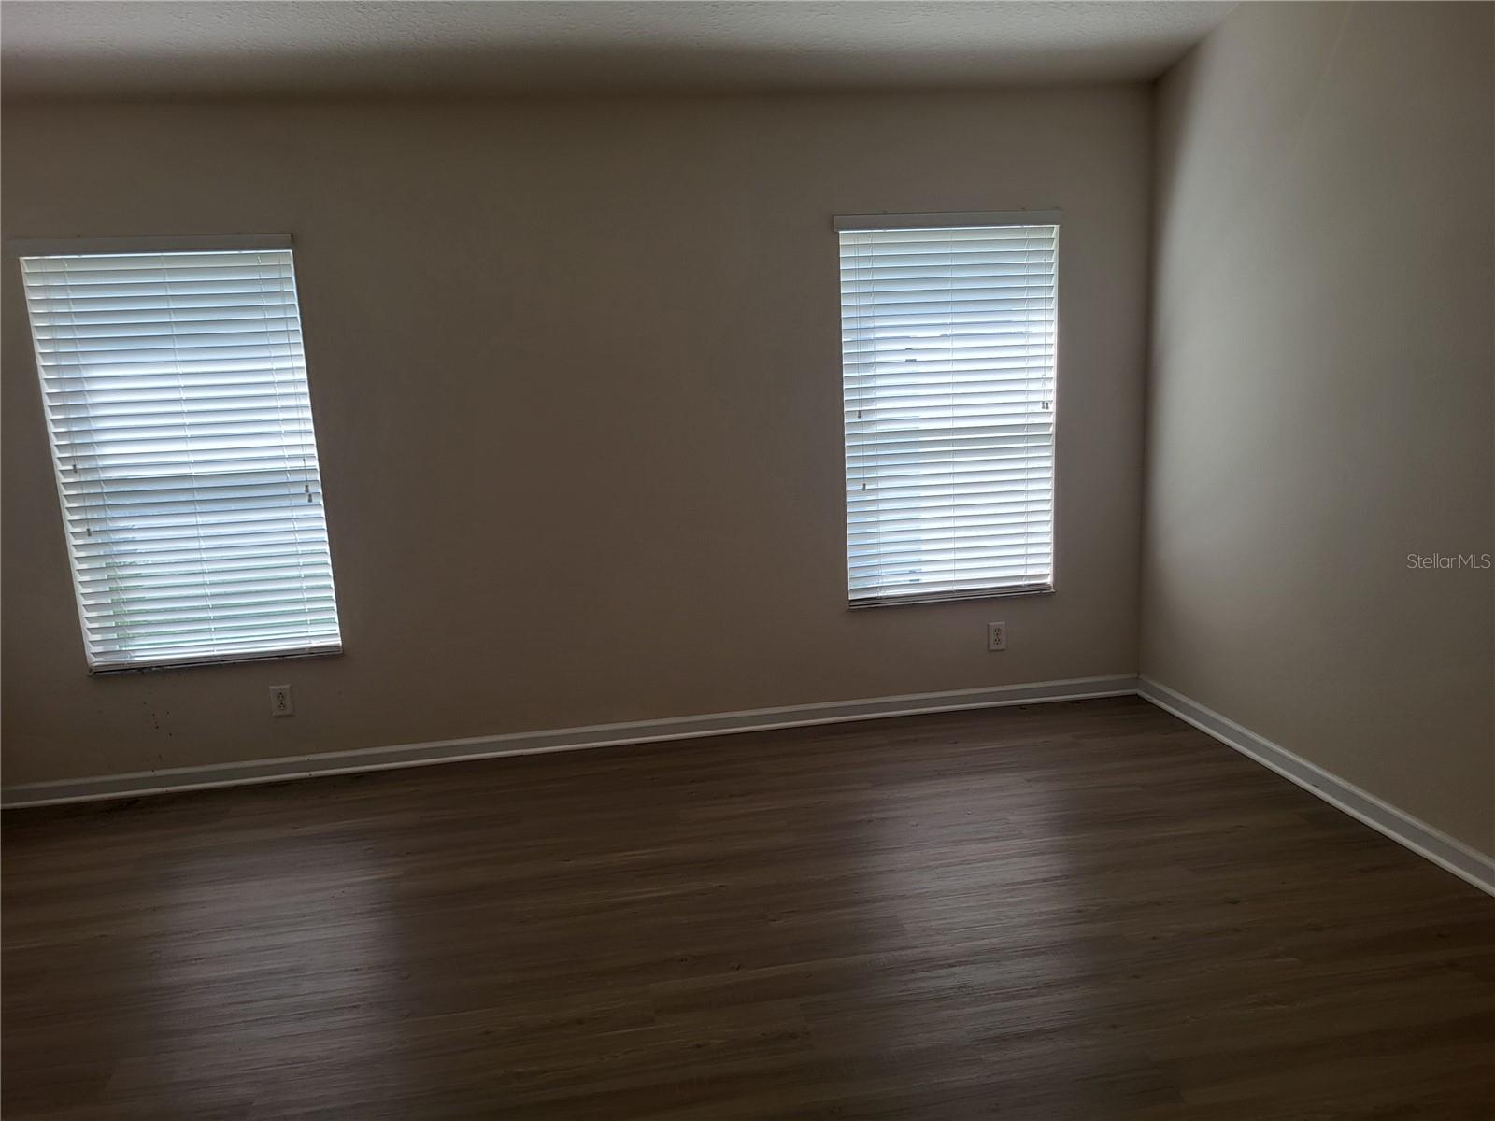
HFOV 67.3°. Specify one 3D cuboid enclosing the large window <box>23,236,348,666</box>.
[{"bbox_3d":[-1.988,-0.352,4.013,0.875,1.470,0.065,-4,11,-9],"label":"large window"}]

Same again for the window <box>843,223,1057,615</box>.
[{"bbox_3d":[0.807,-0.590,4.469,0.875,1.514,0.095,-4,11,-9],"label":"window"}]

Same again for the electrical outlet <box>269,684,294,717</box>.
[{"bbox_3d":[-1.738,0.528,4.188,0.075,0.118,0.014,-4,11,-9],"label":"electrical outlet"}]

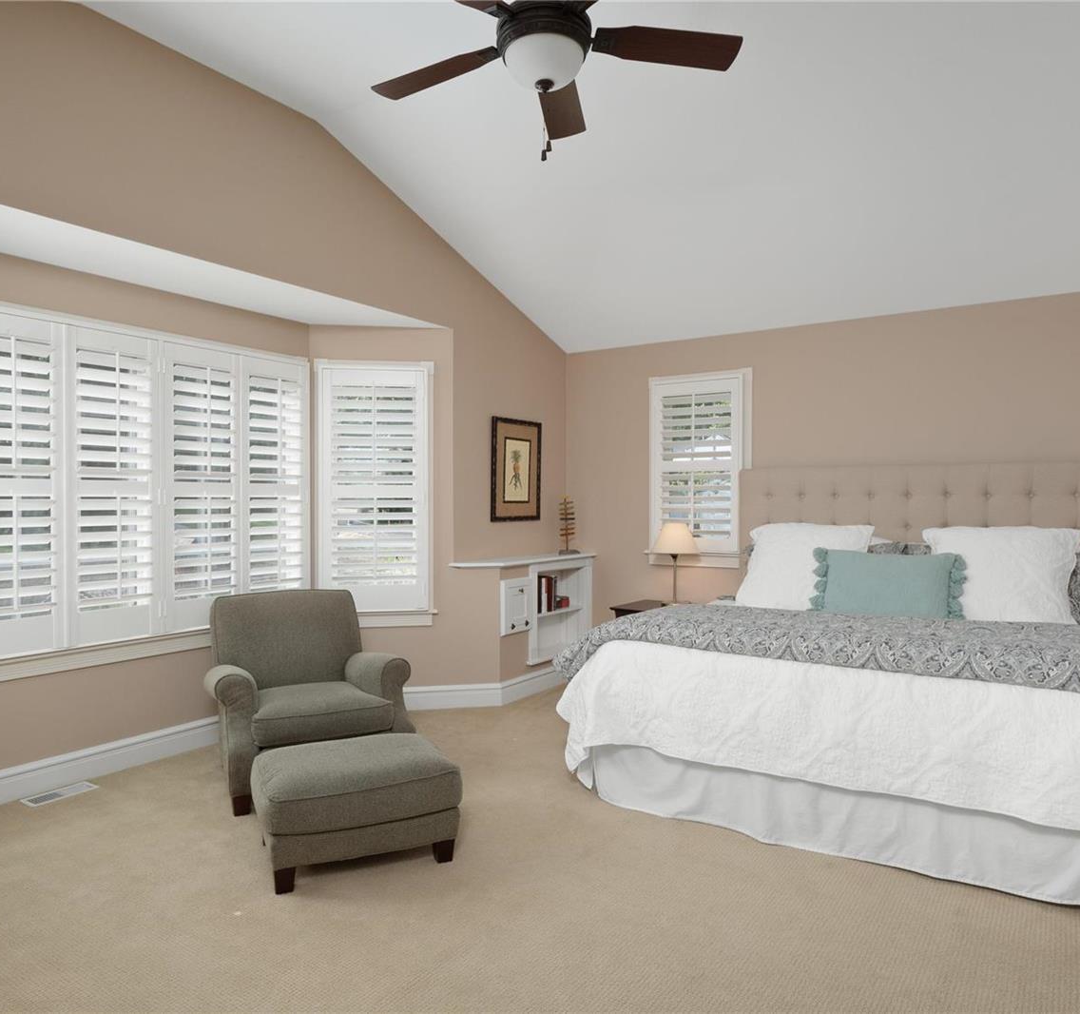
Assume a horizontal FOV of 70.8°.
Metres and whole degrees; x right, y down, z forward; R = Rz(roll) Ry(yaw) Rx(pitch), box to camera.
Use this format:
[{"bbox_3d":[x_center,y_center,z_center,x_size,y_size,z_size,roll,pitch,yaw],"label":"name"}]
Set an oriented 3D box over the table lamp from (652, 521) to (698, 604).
[{"bbox_3d":[0.903,0.384,5.070,0.300,0.562,0.300,0,1,33],"label":"table lamp"}]

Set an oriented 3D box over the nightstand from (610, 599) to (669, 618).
[{"bbox_3d":[0.879,0.966,5.067,0.620,0.600,0.490,0,1,33],"label":"nightstand"}]

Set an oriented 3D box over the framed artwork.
[{"bbox_3d":[-0.158,-0.255,5.348,0.030,0.710,0.600,0,1,34],"label":"framed artwork"}]

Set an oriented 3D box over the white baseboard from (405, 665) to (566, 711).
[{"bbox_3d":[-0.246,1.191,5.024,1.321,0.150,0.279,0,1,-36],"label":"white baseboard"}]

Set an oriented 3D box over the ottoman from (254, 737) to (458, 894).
[{"bbox_3d":[-0.690,1.109,2.863,0.680,0.400,0.510,0,0,-20],"label":"ottoman"}]

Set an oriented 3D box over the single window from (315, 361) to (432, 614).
[{"bbox_3d":[-1.019,-0.115,4.688,0.702,1.536,0.100,0,1,-10],"label":"single window"}]

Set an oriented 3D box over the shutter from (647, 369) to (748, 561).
[{"bbox_3d":[1.102,-0.292,5.328,0.700,1.270,0.070,0,0,32],"label":"shutter"}]

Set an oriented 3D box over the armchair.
[{"bbox_3d":[-1.109,0.853,3.616,0.840,0.850,0.840,0,1,-26],"label":"armchair"}]

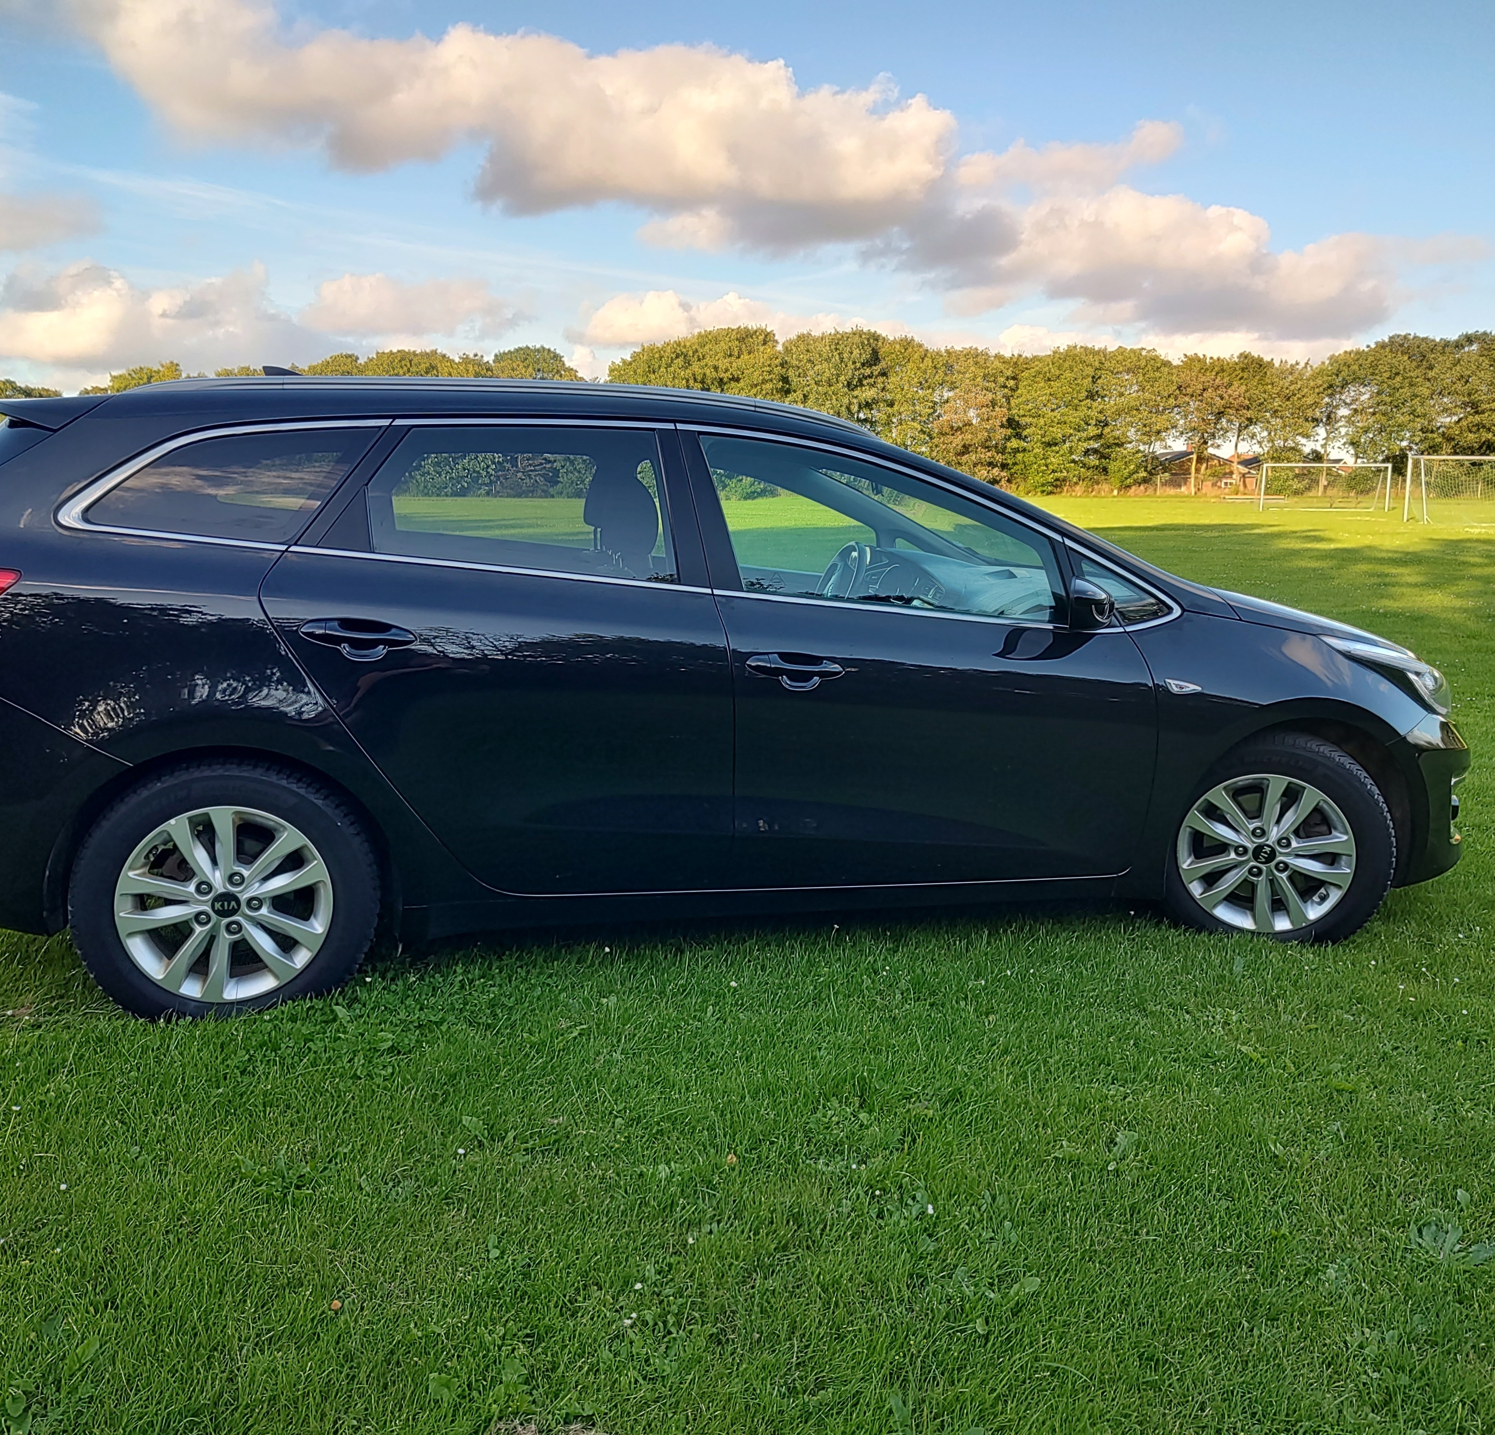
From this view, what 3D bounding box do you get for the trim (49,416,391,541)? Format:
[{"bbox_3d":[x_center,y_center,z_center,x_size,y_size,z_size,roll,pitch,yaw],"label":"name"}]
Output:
[{"bbox_3d":[-1.110,-0.505,2.733,0.672,0.313,0.070,0,-16,-10],"label":"trim"}]

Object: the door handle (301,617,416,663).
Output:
[{"bbox_3d":[-0.825,-0.167,2.707,0.243,0.090,0.060,-1,7,-14],"label":"door handle"}]

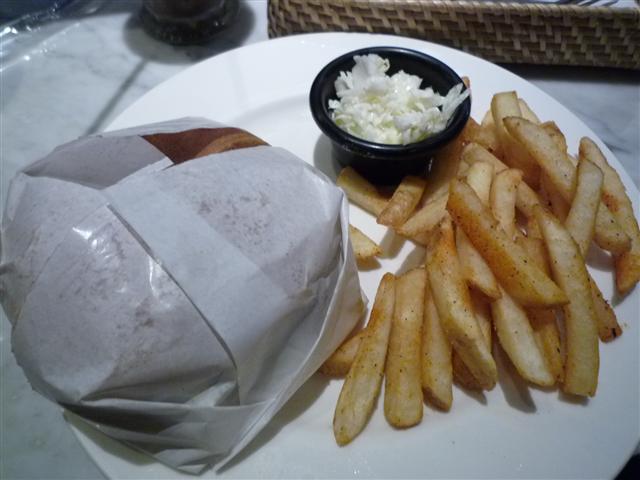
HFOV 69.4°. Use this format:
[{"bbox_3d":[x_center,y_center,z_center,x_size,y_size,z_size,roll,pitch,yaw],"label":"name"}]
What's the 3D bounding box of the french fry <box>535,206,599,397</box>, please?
[{"bbox_3d":[0.099,0.024,0.190,0.013,0.012,0.077,-4,76,-3],"label":"french fry"}]

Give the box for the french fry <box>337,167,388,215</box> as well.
[{"bbox_3d":[0.023,-0.023,0.235,0.036,0.011,0.011,38,65,21],"label":"french fry"}]

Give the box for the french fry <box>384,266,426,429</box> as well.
[{"bbox_3d":[0.036,0.042,0.188,0.014,0.012,0.065,6,68,4],"label":"french fry"}]

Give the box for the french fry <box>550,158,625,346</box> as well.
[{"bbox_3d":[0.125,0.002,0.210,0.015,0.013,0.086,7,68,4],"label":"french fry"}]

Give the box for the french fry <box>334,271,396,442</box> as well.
[{"bbox_3d":[0.019,0.046,0.186,0.013,0.012,0.069,15,68,9],"label":"french fry"}]

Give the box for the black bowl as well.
[{"bbox_3d":[0.035,-0.062,0.246,0.079,0.036,0.079,0,58,0],"label":"black bowl"}]

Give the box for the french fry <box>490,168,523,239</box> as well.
[{"bbox_3d":[0.084,-0.015,0.206,0.011,0.011,0.036,11,71,7],"label":"french fry"}]

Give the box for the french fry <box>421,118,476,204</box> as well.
[{"bbox_3d":[0.065,-0.040,0.234,0.014,0.013,0.059,24,61,14],"label":"french fry"}]

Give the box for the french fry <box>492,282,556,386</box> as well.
[{"bbox_3d":[0.082,0.038,0.190,0.011,0.012,0.045,-19,77,-11],"label":"french fry"}]

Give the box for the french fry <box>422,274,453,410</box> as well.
[{"bbox_3d":[0.048,0.041,0.190,0.011,0.011,0.055,0,66,0],"label":"french fry"}]

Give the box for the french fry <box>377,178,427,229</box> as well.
[{"bbox_3d":[0.038,-0.019,0.219,0.011,0.011,0.029,27,64,16],"label":"french fry"}]

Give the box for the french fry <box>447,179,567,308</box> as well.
[{"bbox_3d":[0.076,0.001,0.193,0.013,0.013,0.064,-34,74,-19],"label":"french fry"}]

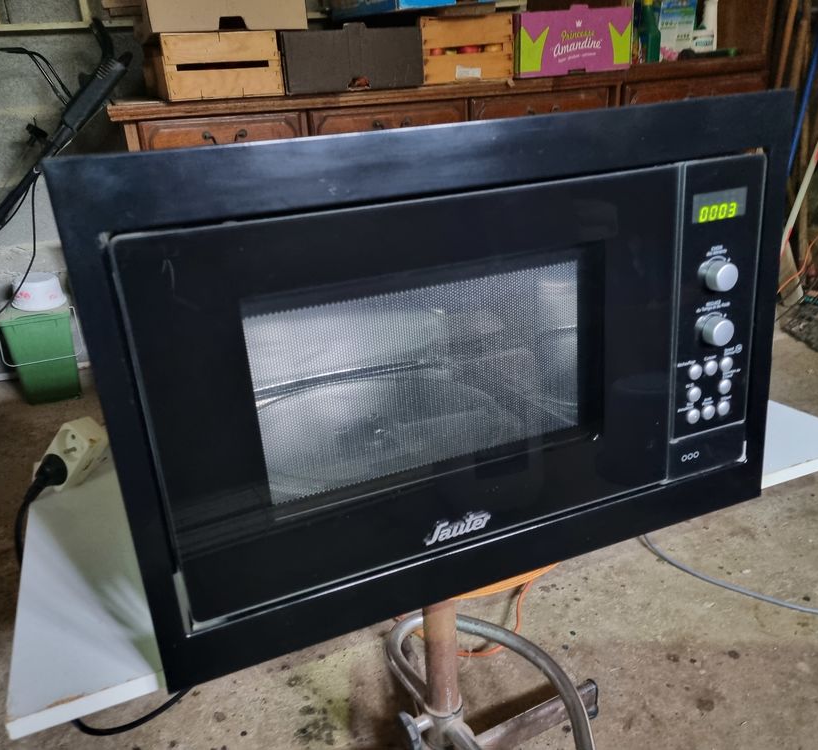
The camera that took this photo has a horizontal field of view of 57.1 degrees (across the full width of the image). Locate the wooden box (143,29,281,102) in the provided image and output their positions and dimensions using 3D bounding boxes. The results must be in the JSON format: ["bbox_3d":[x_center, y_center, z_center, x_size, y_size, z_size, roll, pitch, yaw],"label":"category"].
[{"bbox_3d":[-0.576,-0.907,2.207,0.309,0.166,0.430,-12,25,-18],"label":"wooden box"}]

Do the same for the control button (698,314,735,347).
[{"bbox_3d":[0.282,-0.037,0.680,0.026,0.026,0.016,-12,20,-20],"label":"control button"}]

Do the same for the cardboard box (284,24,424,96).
[{"bbox_3d":[-0.208,-0.954,2.271,0.407,0.167,0.300,-12,25,-18],"label":"cardboard box"}]

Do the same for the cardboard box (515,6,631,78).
[{"bbox_3d":[0.479,-1.111,2.502,0.412,0.196,0.300,-12,25,-18],"label":"cardboard box"}]

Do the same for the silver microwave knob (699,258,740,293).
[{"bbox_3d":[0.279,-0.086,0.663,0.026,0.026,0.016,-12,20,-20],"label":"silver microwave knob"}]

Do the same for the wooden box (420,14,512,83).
[{"bbox_3d":[0.102,-1.050,2.434,0.302,0.183,0.420,-12,25,-18],"label":"wooden box"}]

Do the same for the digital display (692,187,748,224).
[{"bbox_3d":[0.269,-0.147,0.652,0.060,0.024,0.006,-12,20,-20],"label":"digital display"}]

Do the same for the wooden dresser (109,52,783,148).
[{"bbox_3d":[0.179,-0.602,2.671,2.198,0.847,0.490,-12,25,-18],"label":"wooden dresser"}]

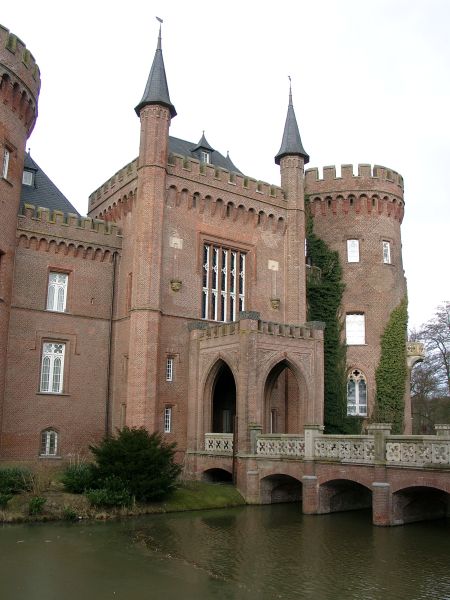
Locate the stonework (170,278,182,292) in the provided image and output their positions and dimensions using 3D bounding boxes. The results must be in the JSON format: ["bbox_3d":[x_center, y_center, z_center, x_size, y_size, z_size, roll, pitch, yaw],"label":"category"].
[{"bbox_3d":[-2.336,-0.668,28.404,0.456,0.494,0.342,9,-15,-34],"label":"stonework"}]

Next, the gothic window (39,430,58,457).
[{"bbox_3d":[-7.992,6.490,26.893,0.722,1.273,0.190,9,-15,-34],"label":"gothic window"}]

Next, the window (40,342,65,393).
[{"bbox_3d":[-8.031,3.174,27.545,1.026,2.270,0.190,9,-15,-34],"label":"window"}]

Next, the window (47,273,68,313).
[{"bbox_3d":[-8.026,-0.353,28.271,0.931,1.833,0.190,9,-15,-34],"label":"window"}]

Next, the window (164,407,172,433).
[{"bbox_3d":[-2.612,5.562,27.251,0.332,1.178,0.171,9,-15,-34],"label":"window"}]

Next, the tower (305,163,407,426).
[{"bbox_3d":[8.803,1.116,40.121,7.220,18.876,7.220,1,-12,0],"label":"tower"}]

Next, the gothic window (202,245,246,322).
[{"bbox_3d":[-0.001,-0.860,30.460,2.755,3.943,0.237,9,-15,-34],"label":"gothic window"}]

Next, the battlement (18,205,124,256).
[{"bbox_3d":[-7.539,-3.214,29.025,5.244,2.043,0.570,9,-15,-34],"label":"battlement"}]

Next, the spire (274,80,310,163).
[{"bbox_3d":[3.915,-10.587,34.788,2.052,5.368,2.052,9,-15,-34],"label":"spire"}]

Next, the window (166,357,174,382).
[{"bbox_3d":[-2.584,3.290,27.736,0.332,1.111,0.171,9,-15,-34],"label":"window"}]

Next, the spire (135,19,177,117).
[{"bbox_3d":[-3.354,-11.798,29.880,2.052,5.368,2.052,9,-15,-34],"label":"spire"}]

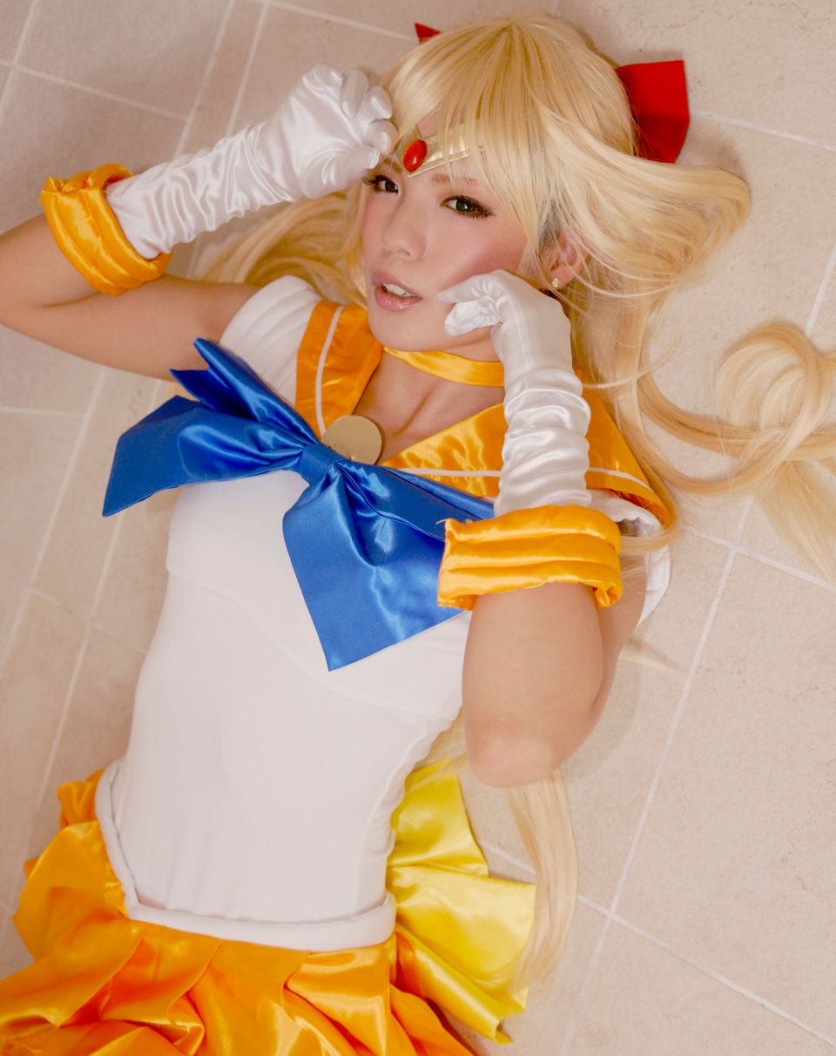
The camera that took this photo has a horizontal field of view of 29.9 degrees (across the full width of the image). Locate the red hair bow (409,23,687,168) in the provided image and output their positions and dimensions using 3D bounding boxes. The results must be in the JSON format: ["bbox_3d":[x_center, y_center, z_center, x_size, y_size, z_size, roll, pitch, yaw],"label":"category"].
[{"bbox_3d":[0.099,-0.338,1.214,0.235,0.055,0.095,19,101,32],"label":"red hair bow"}]

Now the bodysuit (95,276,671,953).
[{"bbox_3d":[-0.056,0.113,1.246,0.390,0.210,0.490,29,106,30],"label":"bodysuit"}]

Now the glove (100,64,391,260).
[{"bbox_3d":[-0.130,-0.274,1.175,0.240,0.085,0.090,-15,105,20],"label":"glove"}]

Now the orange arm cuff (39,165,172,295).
[{"bbox_3d":[-0.245,-0.232,1.225,0.060,0.100,0.102,-16,81,18],"label":"orange arm cuff"}]

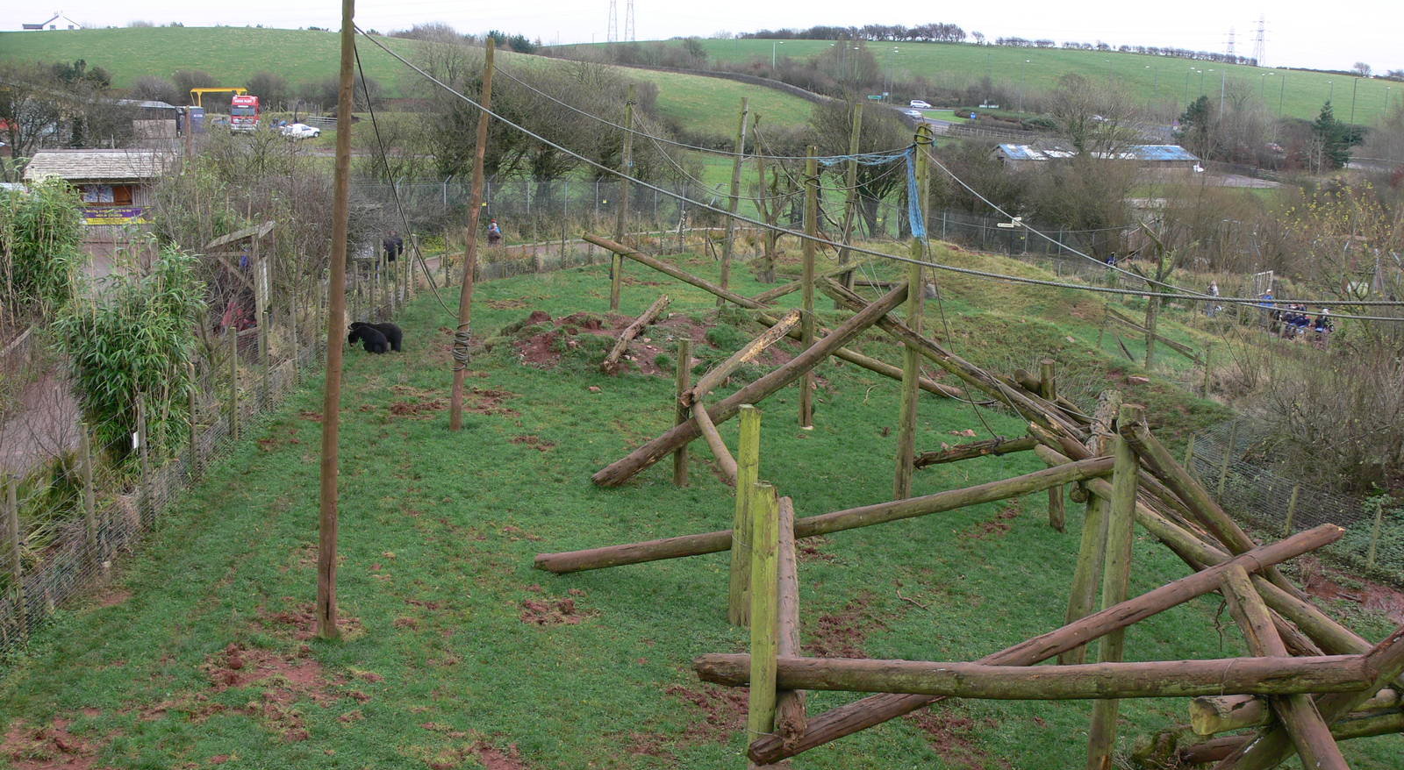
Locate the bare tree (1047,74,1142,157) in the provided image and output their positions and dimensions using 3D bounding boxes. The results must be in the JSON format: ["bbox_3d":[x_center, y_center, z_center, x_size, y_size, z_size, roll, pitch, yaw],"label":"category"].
[{"bbox_3d":[38.673,-26.124,140.000,9.200,9.300,8.500,4,11,16],"label":"bare tree"}]

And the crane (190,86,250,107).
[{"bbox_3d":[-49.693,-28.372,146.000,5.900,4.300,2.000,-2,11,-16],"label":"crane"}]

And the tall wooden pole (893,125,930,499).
[{"bbox_3d":[3.877,-1.204,26.163,0.320,7.039,0.320,1,11,0],"label":"tall wooden pole"}]

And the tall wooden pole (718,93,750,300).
[{"bbox_3d":[1.182,-6.813,53.053,0.290,7.712,0.290,7,11,-1],"label":"tall wooden pole"}]

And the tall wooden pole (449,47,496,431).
[{"bbox_3d":[-5.072,-3.232,31.384,0.270,8.702,0.270,7,11,-1],"label":"tall wooden pole"}]

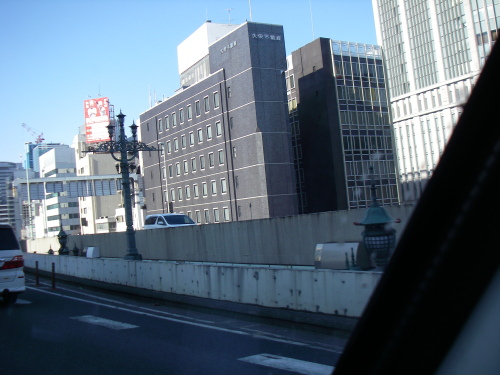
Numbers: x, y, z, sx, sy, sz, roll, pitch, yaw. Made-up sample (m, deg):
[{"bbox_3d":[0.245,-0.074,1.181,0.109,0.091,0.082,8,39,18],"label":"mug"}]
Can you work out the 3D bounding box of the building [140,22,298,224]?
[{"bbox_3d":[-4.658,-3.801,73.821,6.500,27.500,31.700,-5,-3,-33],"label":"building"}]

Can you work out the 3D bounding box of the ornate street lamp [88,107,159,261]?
[{"bbox_3d":[-3.048,-0.037,13.600,1.950,3.800,0.550,-5,-3,-33],"label":"ornate street lamp"}]

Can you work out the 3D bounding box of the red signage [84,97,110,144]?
[{"bbox_3d":[-37.397,-16.423,135.247,6.300,10.500,0.600,-6,-2,8],"label":"red signage"}]

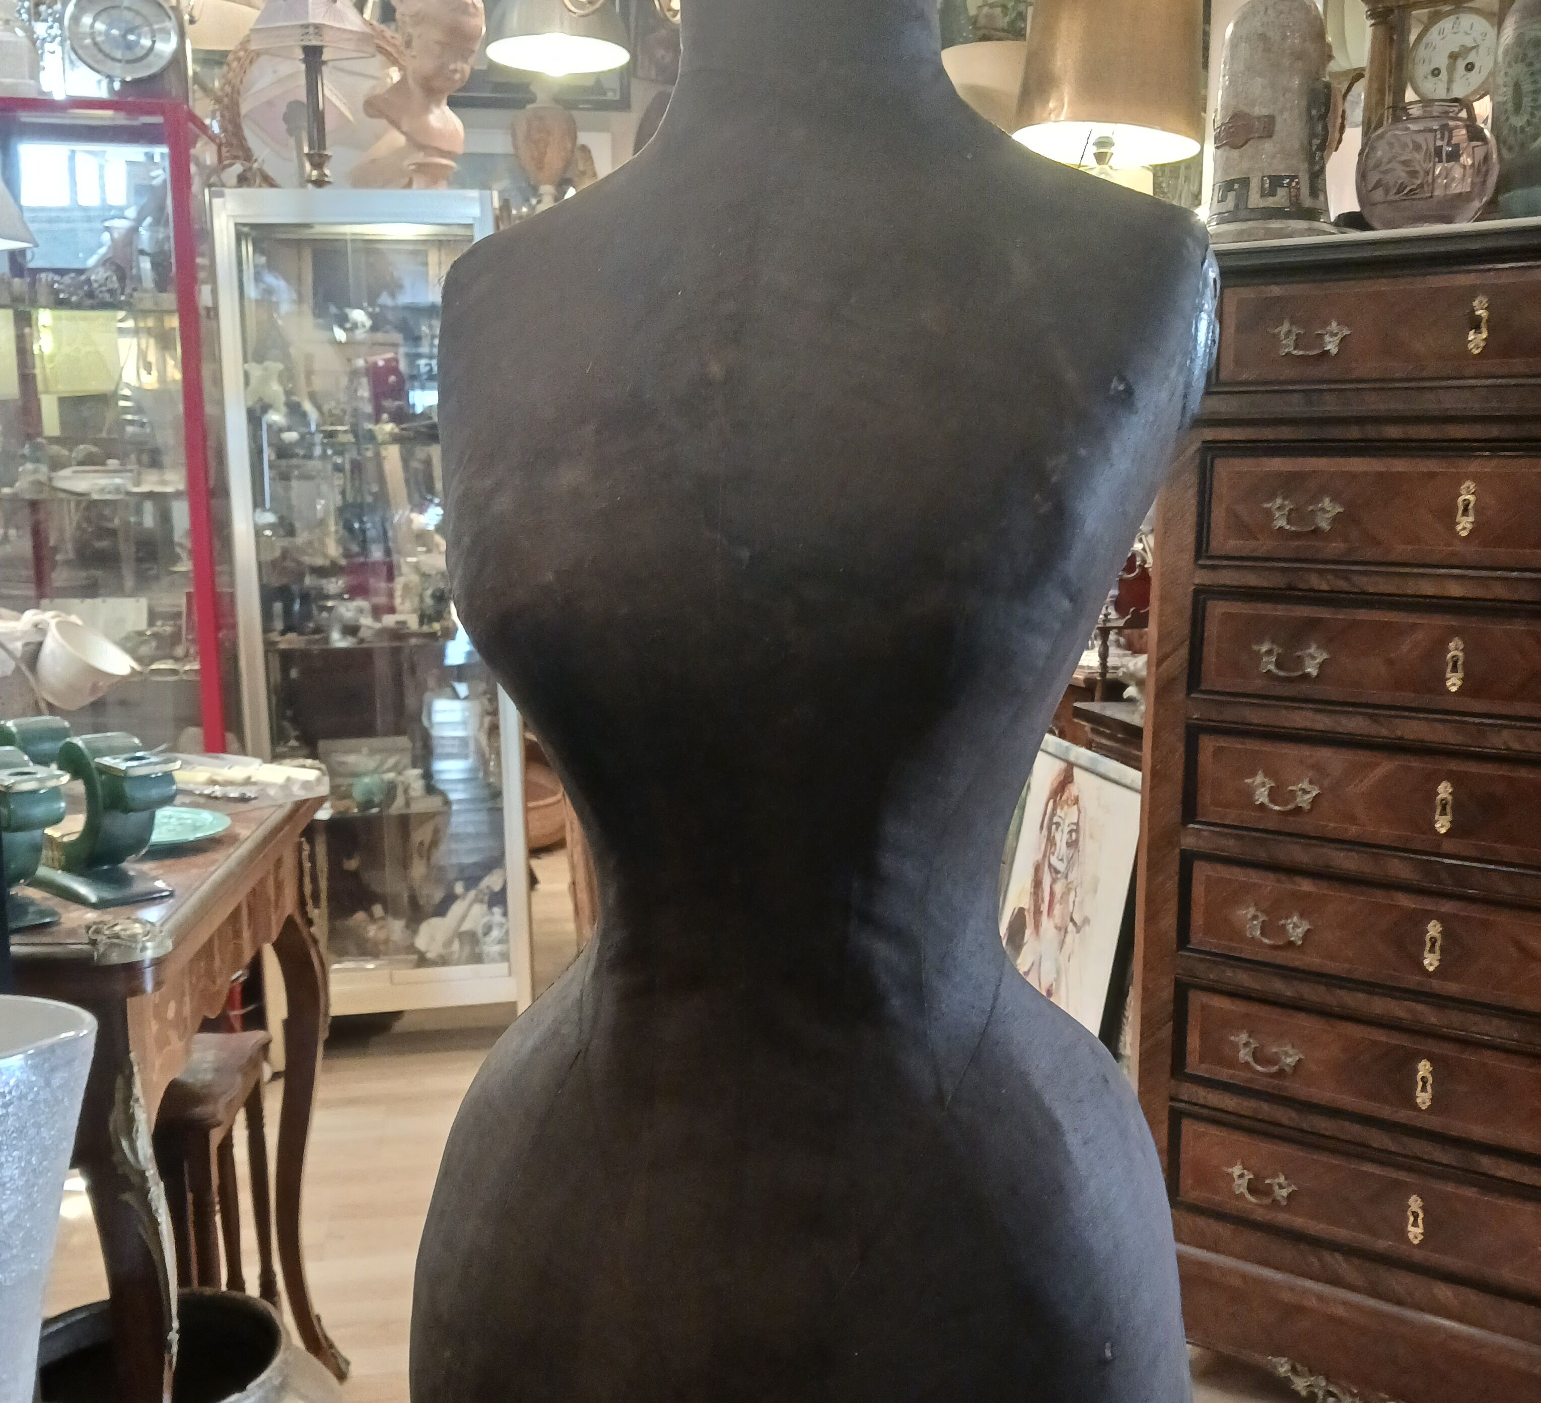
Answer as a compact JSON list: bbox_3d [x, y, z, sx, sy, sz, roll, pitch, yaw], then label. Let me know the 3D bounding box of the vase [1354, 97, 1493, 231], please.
[{"bbox_3d":[0.739,-0.597,1.802,0.161,0.146,0.161,6,13,33],"label":"vase"}]

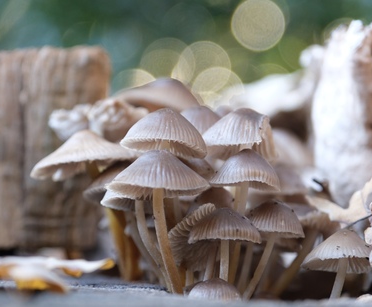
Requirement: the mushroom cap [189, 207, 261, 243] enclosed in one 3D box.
[{"bbox_3d":[0.013,0.024,0.518,0.025,0.012,0.023,0,-1,0],"label":"mushroom cap"}]

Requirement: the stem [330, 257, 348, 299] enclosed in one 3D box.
[{"bbox_3d":[0.050,0.041,0.500,0.003,0.015,0.003,14,-3,0],"label":"stem"}]

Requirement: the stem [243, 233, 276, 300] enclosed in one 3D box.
[{"bbox_3d":[0.025,0.039,0.523,0.003,0.026,0.003,21,0,0],"label":"stem"}]

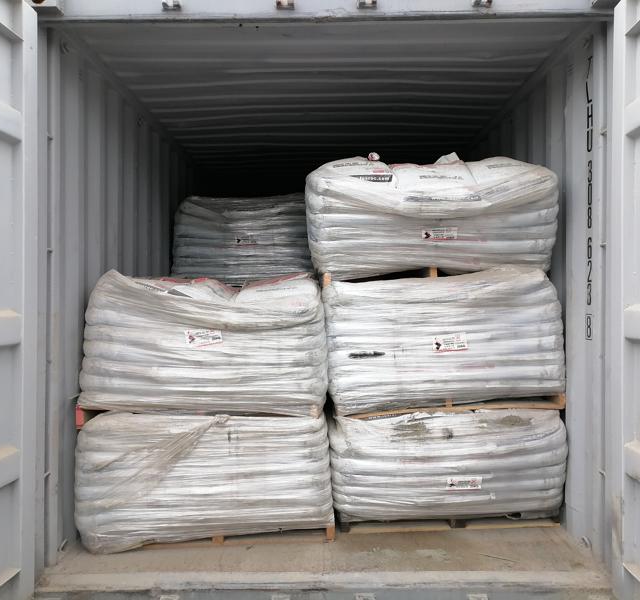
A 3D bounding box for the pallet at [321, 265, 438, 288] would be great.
[{"bbox_3d":[0.560,-0.125,3.490,1.110,0.115,1.130,-2,0,-1],"label":"pallet"}]

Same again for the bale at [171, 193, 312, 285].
[{"bbox_3d":[-0.530,-0.450,4.990,1.140,0.700,1.200,0,0,0],"label":"bale"}]

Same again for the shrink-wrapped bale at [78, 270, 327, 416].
[{"bbox_3d":[-0.545,0.187,3.310,1.140,0.650,1.200,0,0,-1],"label":"shrink-wrapped bale"}]

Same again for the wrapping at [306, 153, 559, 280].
[{"bbox_3d":[0.540,-0.420,3.460,1.200,0.650,1.200,-1,0,0],"label":"wrapping"}]

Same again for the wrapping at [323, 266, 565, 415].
[{"bbox_3d":[0.590,0.178,3.450,1.150,0.630,1.200,-2,0,-2],"label":"wrapping"}]

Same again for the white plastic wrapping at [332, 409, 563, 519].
[{"bbox_3d":[0.605,0.790,3.440,1.150,0.540,1.200,0,0,-2],"label":"white plastic wrapping"}]

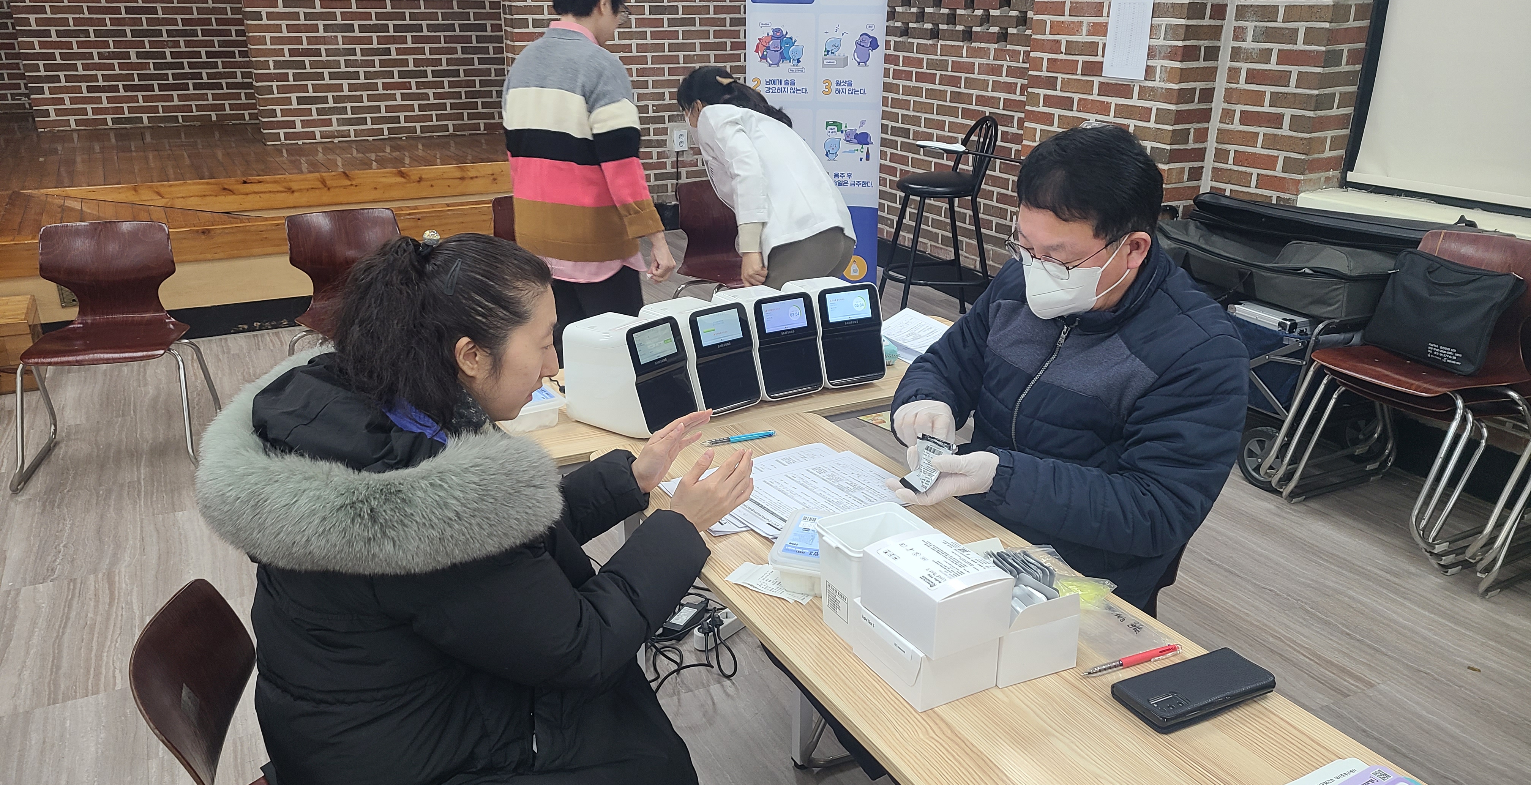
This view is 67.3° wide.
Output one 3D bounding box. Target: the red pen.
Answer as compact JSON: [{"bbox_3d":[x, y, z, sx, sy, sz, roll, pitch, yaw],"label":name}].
[{"bbox_3d":[0.426,0.311,1.332,0.148,0.013,0.014,-8,21,-23],"label":"red pen"}]

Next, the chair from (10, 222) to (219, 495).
[{"bbox_3d":[-2.074,-0.146,3.636,0.520,0.730,0.500,-6,20,-17],"label":"chair"}]

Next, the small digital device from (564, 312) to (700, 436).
[{"bbox_3d":[-0.241,-0.046,2.057,0.205,0.191,0.137,13,23,33],"label":"small digital device"}]

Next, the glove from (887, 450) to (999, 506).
[{"bbox_3d":[0.253,0.122,1.636,0.165,0.070,0.090,0,20,0],"label":"glove"}]

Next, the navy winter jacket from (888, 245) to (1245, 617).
[{"bbox_3d":[0.433,0.091,1.742,0.420,0.590,0.560,-14,24,-36],"label":"navy winter jacket"}]

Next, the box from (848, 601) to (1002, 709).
[{"bbox_3d":[0.180,0.285,1.310,0.104,0.069,0.134,-10,22,-27],"label":"box"}]

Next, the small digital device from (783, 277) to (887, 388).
[{"bbox_3d":[0.136,-0.136,2.319,0.137,0.191,0.205,-9,22,-25],"label":"small digital device"}]

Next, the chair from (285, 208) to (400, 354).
[{"bbox_3d":[-1.330,-0.228,3.882,0.520,0.730,0.500,-13,24,-34],"label":"chair"}]

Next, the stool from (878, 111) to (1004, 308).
[{"bbox_3d":[0.767,-0.738,5.047,0.490,0.945,0.430,-4,20,-13],"label":"stool"}]

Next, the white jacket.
[{"bbox_3d":[0.038,-0.639,3.500,0.330,0.550,0.420,-31,8,23],"label":"white jacket"}]

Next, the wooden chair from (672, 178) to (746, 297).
[{"bbox_3d":[-0.099,-0.471,4.597,0.520,0.730,0.500,-10,22,-28],"label":"wooden chair"}]

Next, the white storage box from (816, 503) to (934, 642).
[{"bbox_3d":[0.137,0.223,1.393,0.119,0.133,0.109,-10,22,-26],"label":"white storage box"}]

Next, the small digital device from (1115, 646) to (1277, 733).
[{"bbox_3d":[0.476,0.327,1.275,0.172,0.018,0.078,-10,22,-26],"label":"small digital device"}]

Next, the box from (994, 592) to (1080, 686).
[{"bbox_3d":[0.280,0.261,1.355,0.106,0.088,0.146,-9,21,-24],"label":"box"}]

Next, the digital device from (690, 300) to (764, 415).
[{"bbox_3d":[-0.125,-0.082,2.162,0.137,0.191,0.205,-17,26,-40],"label":"digital device"}]

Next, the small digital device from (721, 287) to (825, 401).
[{"bbox_3d":[0.004,-0.111,2.247,0.137,0.191,0.205,-12,23,-32],"label":"small digital device"}]

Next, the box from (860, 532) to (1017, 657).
[{"bbox_3d":[0.189,0.221,1.282,0.106,0.071,0.132,-11,23,-29],"label":"box"}]

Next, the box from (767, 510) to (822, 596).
[{"bbox_3d":[0.074,0.219,1.518,0.108,0.053,0.143,6,20,14],"label":"box"}]

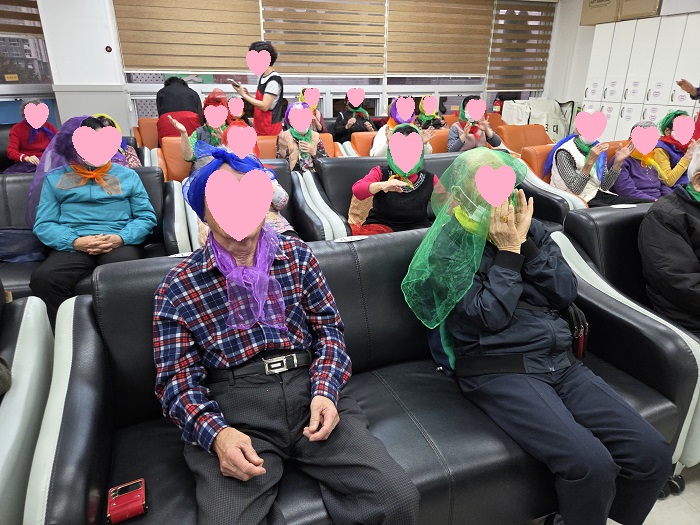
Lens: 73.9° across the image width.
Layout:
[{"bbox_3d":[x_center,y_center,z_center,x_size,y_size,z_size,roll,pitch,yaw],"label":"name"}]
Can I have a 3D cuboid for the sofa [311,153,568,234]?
[{"bbox_3d":[0.595,-0.283,3.093,1.677,0.772,0.740,-7,22,-19],"label":"sofa"}]

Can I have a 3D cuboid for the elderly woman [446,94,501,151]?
[{"bbox_3d":[1.333,-1.086,4.727,0.520,1.125,0.700,-9,23,-24],"label":"elderly woman"}]

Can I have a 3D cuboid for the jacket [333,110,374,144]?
[{"bbox_3d":[0.077,-1.722,6.126,0.500,0.580,0.340,-7,22,-19],"label":"jacket"}]

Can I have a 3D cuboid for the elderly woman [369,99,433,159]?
[{"bbox_3d":[0.571,-0.967,4.408,0.520,1.116,0.700,-7,22,-19],"label":"elderly woman"}]

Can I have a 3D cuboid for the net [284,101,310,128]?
[{"bbox_3d":[-0.454,-1.303,4.096,0.220,0.250,0.240,-11,24,-29],"label":"net"}]

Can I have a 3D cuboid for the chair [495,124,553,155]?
[{"bbox_3d":[2.245,-1.277,5.769,0.800,0.772,0.740,-7,22,-19],"label":"chair"}]

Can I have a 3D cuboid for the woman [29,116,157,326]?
[{"bbox_3d":[-1.203,-0.117,2.202,0.580,1.053,0.700,-7,22,-19],"label":"woman"}]

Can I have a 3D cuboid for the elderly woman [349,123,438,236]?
[{"bbox_3d":[0.367,-0.291,2.769,0.540,1.002,0.700,-7,22,-19],"label":"elderly woman"}]

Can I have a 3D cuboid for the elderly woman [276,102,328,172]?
[{"bbox_3d":[-0.352,-0.831,4.087,0.500,1.075,0.700,-9,23,-24],"label":"elderly woman"}]

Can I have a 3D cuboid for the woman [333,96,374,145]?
[{"bbox_3d":[0.125,-1.567,5.976,0.500,1.130,0.700,-7,22,-19],"label":"woman"}]

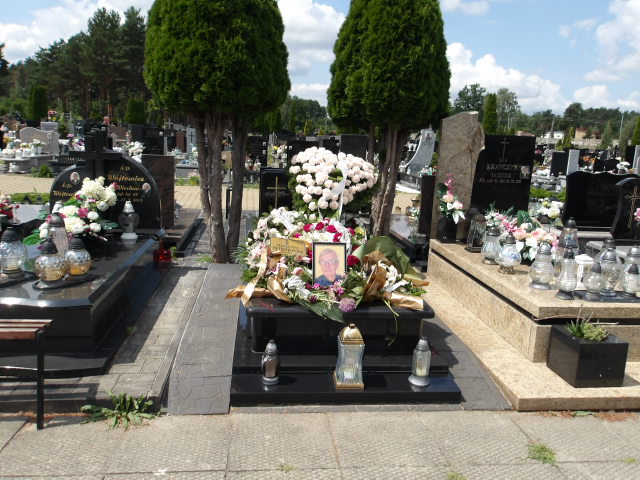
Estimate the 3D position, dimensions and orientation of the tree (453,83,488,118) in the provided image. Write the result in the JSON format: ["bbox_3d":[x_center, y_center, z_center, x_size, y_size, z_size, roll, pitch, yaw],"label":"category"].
[{"bbox_3d":[27.135,-22.657,89.993,6.500,11.600,6.500,1,12,-8],"label":"tree"}]

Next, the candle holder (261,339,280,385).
[{"bbox_3d":[-0.269,0.669,2.762,0.100,0.246,0.100,1,12,-6],"label":"candle holder"}]

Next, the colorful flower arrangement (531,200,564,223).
[{"bbox_3d":[2.790,-0.351,6.150,0.390,0.320,0.320,1,12,-6],"label":"colorful flower arrangement"}]

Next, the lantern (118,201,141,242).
[{"bbox_3d":[-1.696,-0.181,4.437,0.180,0.330,0.180,2,12,-8],"label":"lantern"}]

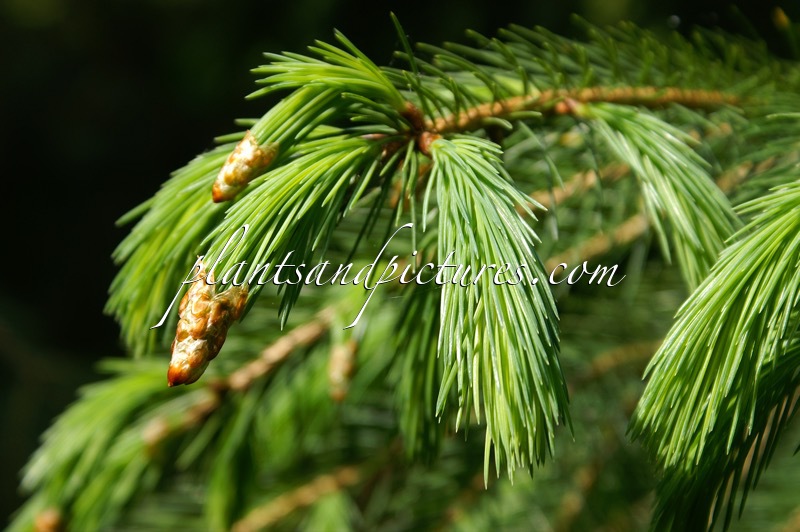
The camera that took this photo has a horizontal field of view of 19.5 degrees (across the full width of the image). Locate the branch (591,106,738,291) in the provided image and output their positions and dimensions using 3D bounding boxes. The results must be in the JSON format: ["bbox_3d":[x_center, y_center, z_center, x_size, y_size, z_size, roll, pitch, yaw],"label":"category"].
[{"bbox_3d":[0.063,-0.017,0.555,0.021,0.053,0.021,-35,-11,0],"label":"branch"}]

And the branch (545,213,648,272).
[{"bbox_3d":[0.055,-0.007,0.650,0.032,0.006,0.006,-23,0,-26],"label":"branch"}]

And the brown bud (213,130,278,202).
[{"bbox_3d":[-0.031,-0.019,0.460,0.007,0.017,0.007,38,-12,0],"label":"brown bud"}]

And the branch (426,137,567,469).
[{"bbox_3d":[0.022,0.009,0.520,0.028,0.077,0.027,-13,-8,0],"label":"branch"}]

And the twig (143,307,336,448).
[{"bbox_3d":[-0.044,0.031,0.640,0.062,0.008,0.008,-35,0,-18],"label":"twig"}]

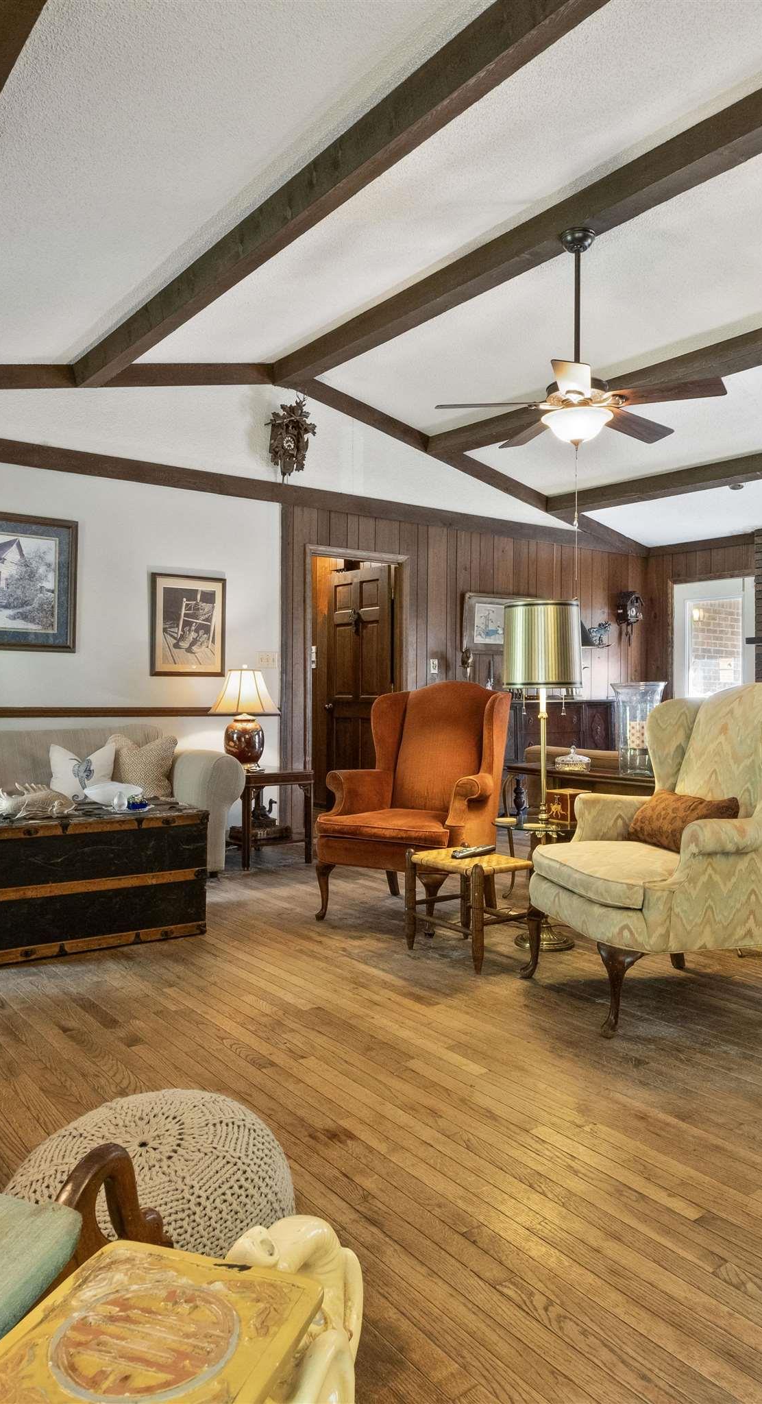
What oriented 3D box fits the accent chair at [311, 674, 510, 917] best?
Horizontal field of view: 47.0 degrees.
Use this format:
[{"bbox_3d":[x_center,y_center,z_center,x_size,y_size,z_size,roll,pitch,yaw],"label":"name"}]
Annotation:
[{"bbox_3d":[0.181,0.449,4.204,0.770,1.115,0.820,1,0,31],"label":"accent chair"}]

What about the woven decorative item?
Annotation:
[{"bbox_3d":[-0.385,0.857,1.485,0.480,0.320,0.480,0,0,-38],"label":"woven decorative item"}]

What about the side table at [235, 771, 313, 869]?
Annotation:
[{"bbox_3d":[-0.785,0.711,5.527,0.470,0.565,0.600,0,0,-38],"label":"side table"}]

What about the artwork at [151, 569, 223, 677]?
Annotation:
[{"bbox_3d":[-1.238,-0.492,5.658,0.520,0.650,0.030,0,0,-36],"label":"artwork"}]

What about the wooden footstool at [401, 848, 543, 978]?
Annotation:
[{"bbox_3d":[0.362,0.801,3.498,0.345,0.400,0.430,0,0,-38],"label":"wooden footstool"}]

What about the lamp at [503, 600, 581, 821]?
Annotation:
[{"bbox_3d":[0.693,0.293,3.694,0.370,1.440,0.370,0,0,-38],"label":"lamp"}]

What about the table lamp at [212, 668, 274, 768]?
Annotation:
[{"bbox_3d":[-0.868,0.096,5.520,0.385,0.635,0.385,0,0,0],"label":"table lamp"}]

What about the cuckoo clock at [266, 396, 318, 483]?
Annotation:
[{"bbox_3d":[-0.619,-1.802,6.005,0.310,0.540,0.190,0,0,-36],"label":"cuckoo clock"}]

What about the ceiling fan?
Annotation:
[{"bbox_3d":[0.911,-1.671,4.065,1.300,1.010,1.300,0,0,-38],"label":"ceiling fan"}]

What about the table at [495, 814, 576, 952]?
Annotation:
[{"bbox_3d":[0.681,0.752,3.648,0.410,0.500,0.410,0,0,0],"label":"table"}]

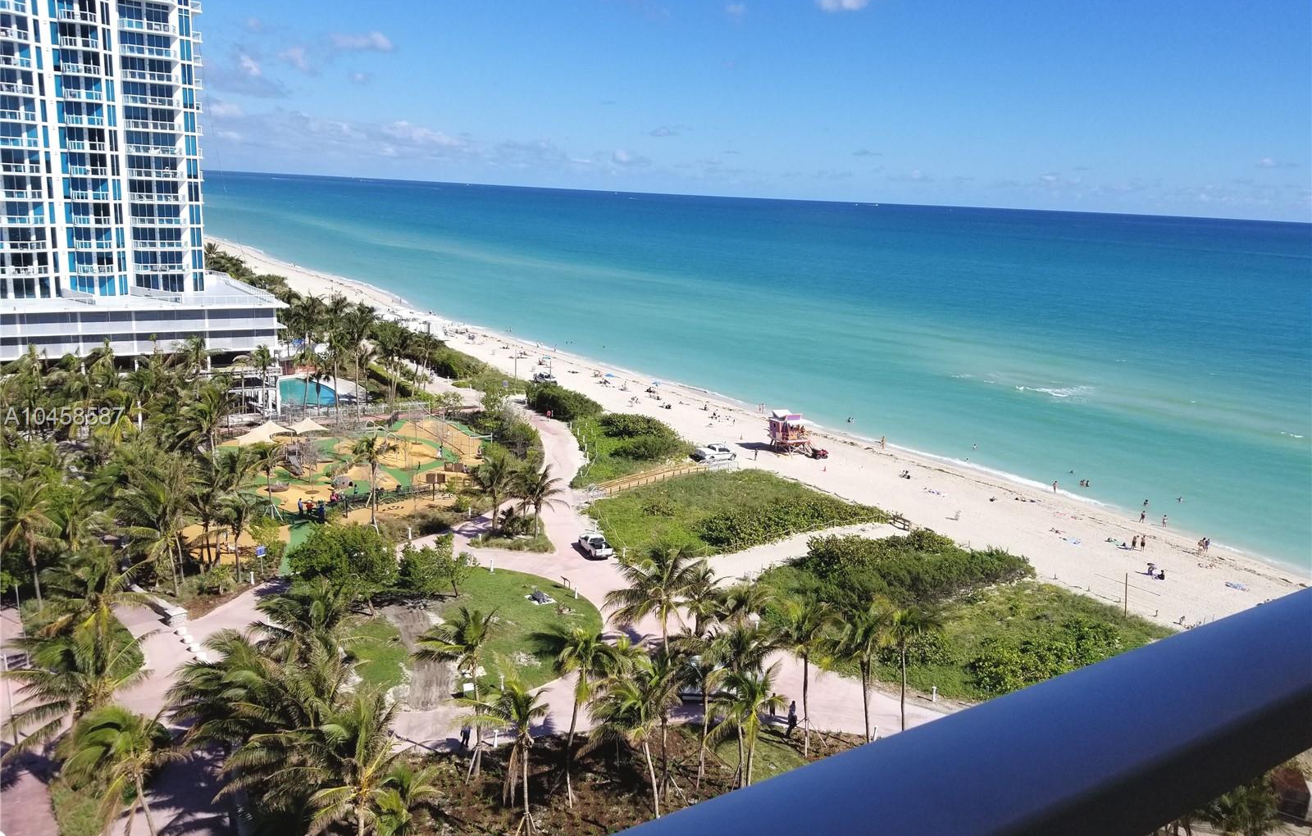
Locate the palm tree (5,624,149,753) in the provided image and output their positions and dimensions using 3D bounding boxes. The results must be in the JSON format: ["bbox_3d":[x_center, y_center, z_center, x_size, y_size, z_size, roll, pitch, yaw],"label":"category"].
[{"bbox_3d":[-31.720,16.240,54.160,8.040,8.960,8.040,-5,15,-31],"label":"palm tree"}]

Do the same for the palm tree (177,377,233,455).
[{"bbox_3d":[-46.748,2.126,102.534,6.370,11.430,6.370,3,13,0],"label":"palm tree"}]

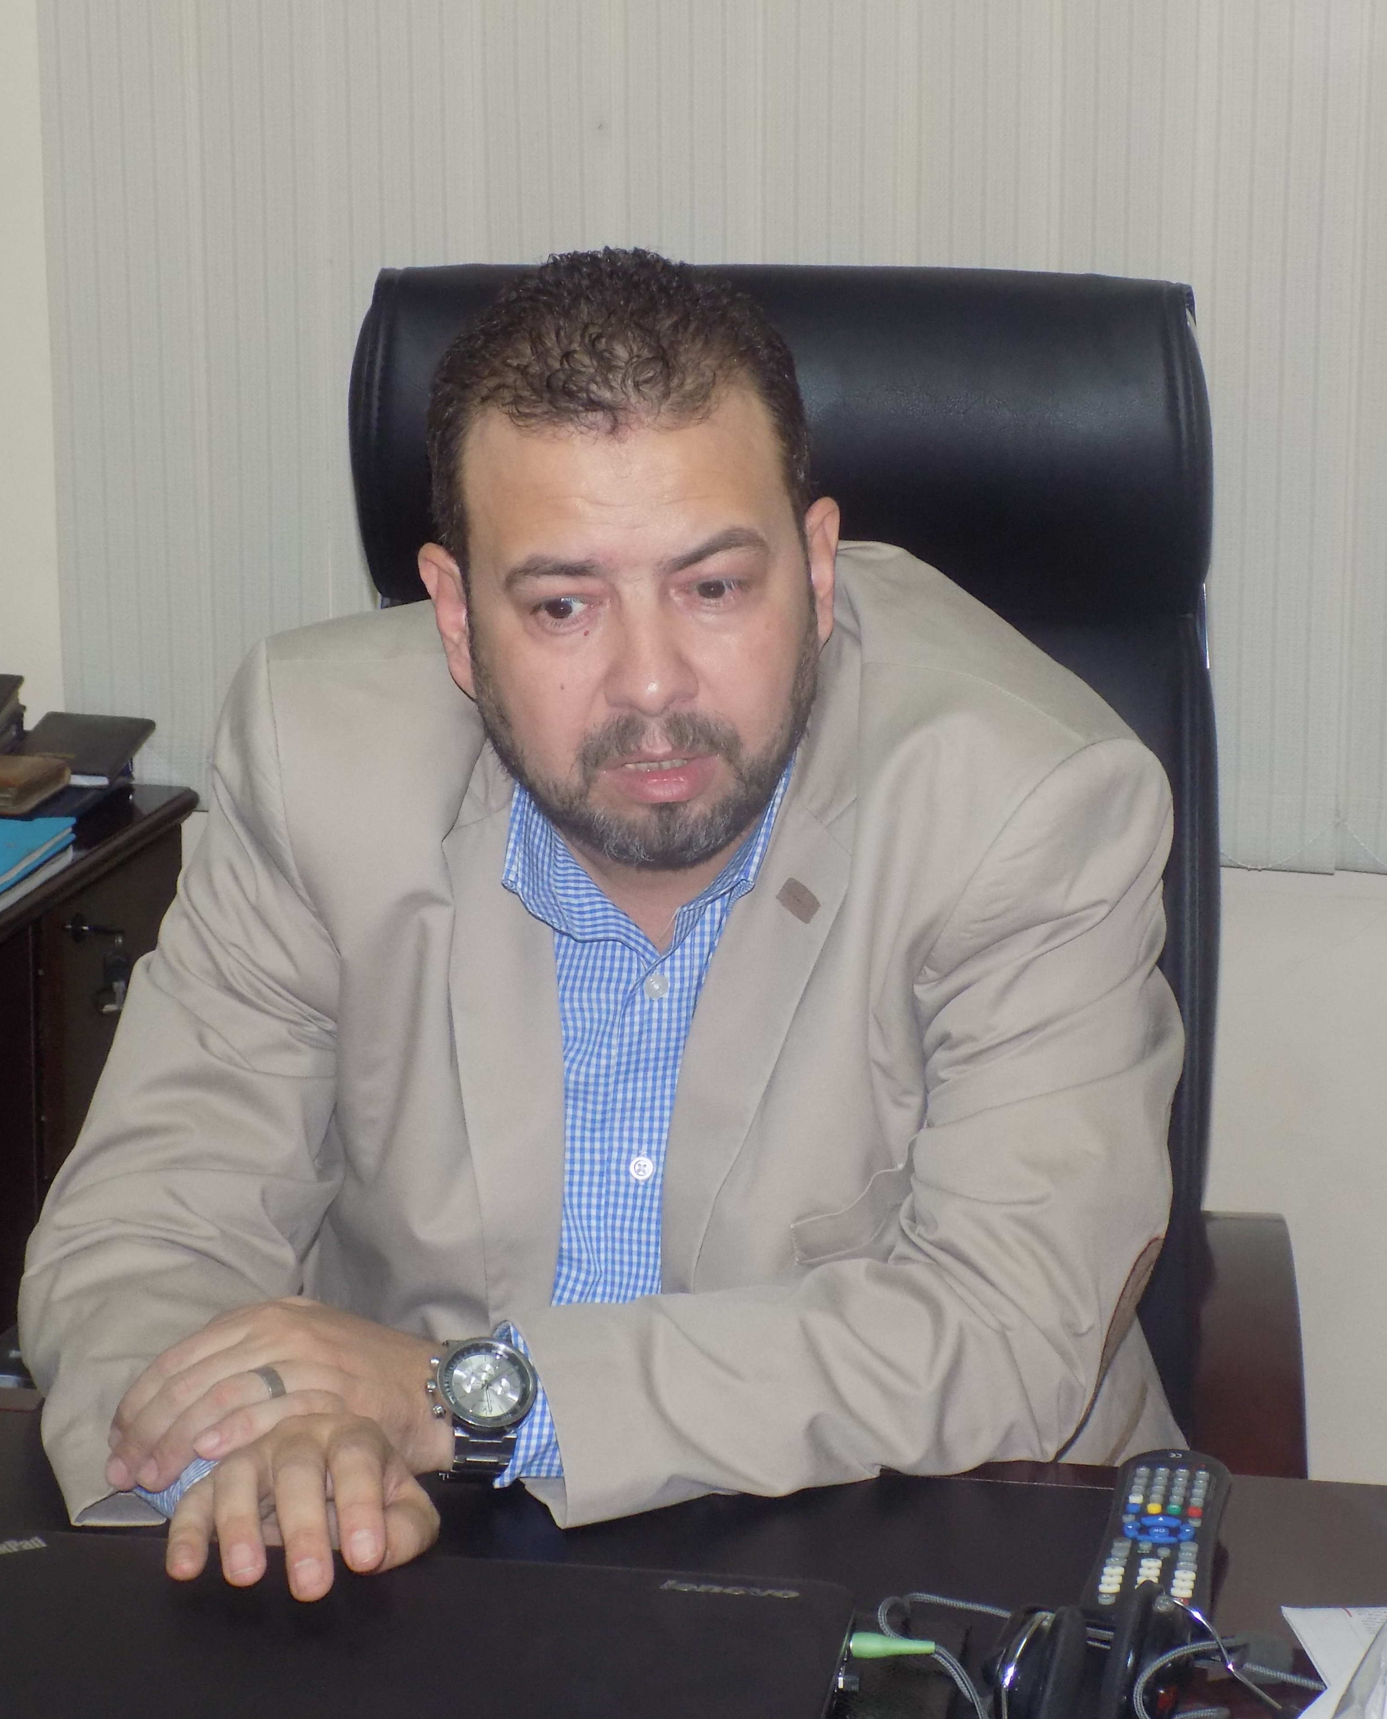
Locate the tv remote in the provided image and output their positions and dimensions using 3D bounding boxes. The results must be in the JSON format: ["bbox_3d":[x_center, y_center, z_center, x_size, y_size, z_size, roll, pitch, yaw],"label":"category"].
[{"bbox_3d":[0.186,0.276,1.563,0.047,0.024,0.185,2,13,10],"label":"tv remote"}]

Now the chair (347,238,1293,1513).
[{"bbox_3d":[0.011,0.307,2.147,0.650,1.210,0.700,1,13,7],"label":"chair"}]

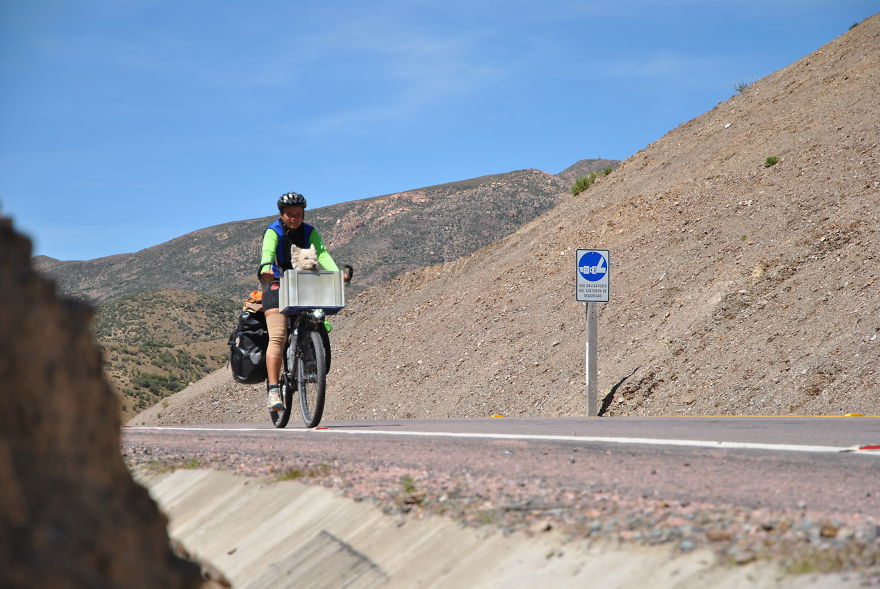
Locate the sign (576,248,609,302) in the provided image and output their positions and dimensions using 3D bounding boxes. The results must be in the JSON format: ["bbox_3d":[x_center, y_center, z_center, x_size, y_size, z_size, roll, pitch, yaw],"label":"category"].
[{"bbox_3d":[2.607,-0.317,42.500,0.600,0.900,0.040,1,-3,-15],"label":"sign"}]

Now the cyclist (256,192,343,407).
[{"bbox_3d":[-0.989,0.046,17.700,0.580,1.560,0.870,1,-3,-15],"label":"cyclist"}]

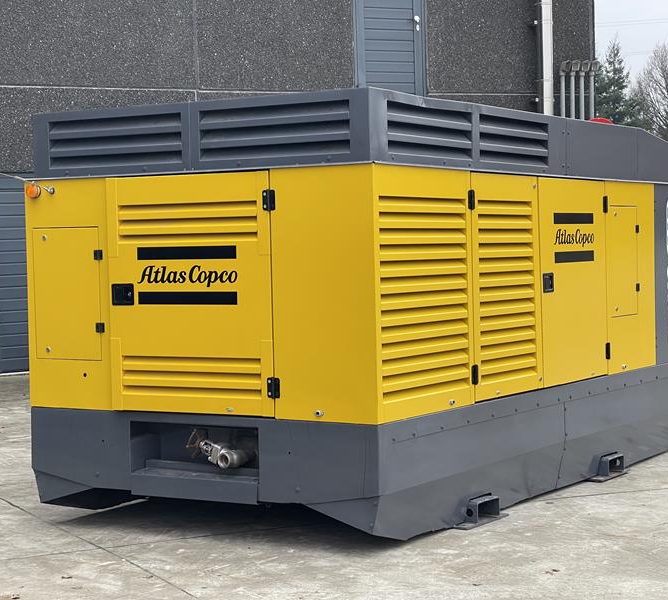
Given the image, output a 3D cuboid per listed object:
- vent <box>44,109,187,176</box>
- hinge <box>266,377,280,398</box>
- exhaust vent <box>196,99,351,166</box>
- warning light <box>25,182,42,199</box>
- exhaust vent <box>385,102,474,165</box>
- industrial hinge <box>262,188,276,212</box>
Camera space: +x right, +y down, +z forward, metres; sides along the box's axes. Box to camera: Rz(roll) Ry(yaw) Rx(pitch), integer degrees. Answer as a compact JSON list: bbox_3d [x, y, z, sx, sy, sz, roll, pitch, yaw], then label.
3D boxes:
[{"bbox_3d":[-1.091,-0.792,7.427,0.870,0.260,0.060,0,2,32],"label":"vent"},{"bbox_3d":[-0.279,0.411,6.906,0.074,0.096,0.024,0,2,32],"label":"hinge"},{"bbox_3d":[-0.276,-0.785,6.918,0.855,0.245,0.060,0,2,32],"label":"exhaust vent"},{"bbox_3d":[-1.545,-0.559,7.626,0.075,0.078,0.055,0,2,32],"label":"warning light"},{"bbox_3d":[0.455,-0.804,7.104,0.060,0.240,0.845,0,2,32],"label":"exhaust vent"},{"bbox_3d":[-0.300,-0.462,6.879,0.072,0.096,0.024,0,2,32],"label":"industrial hinge"}]

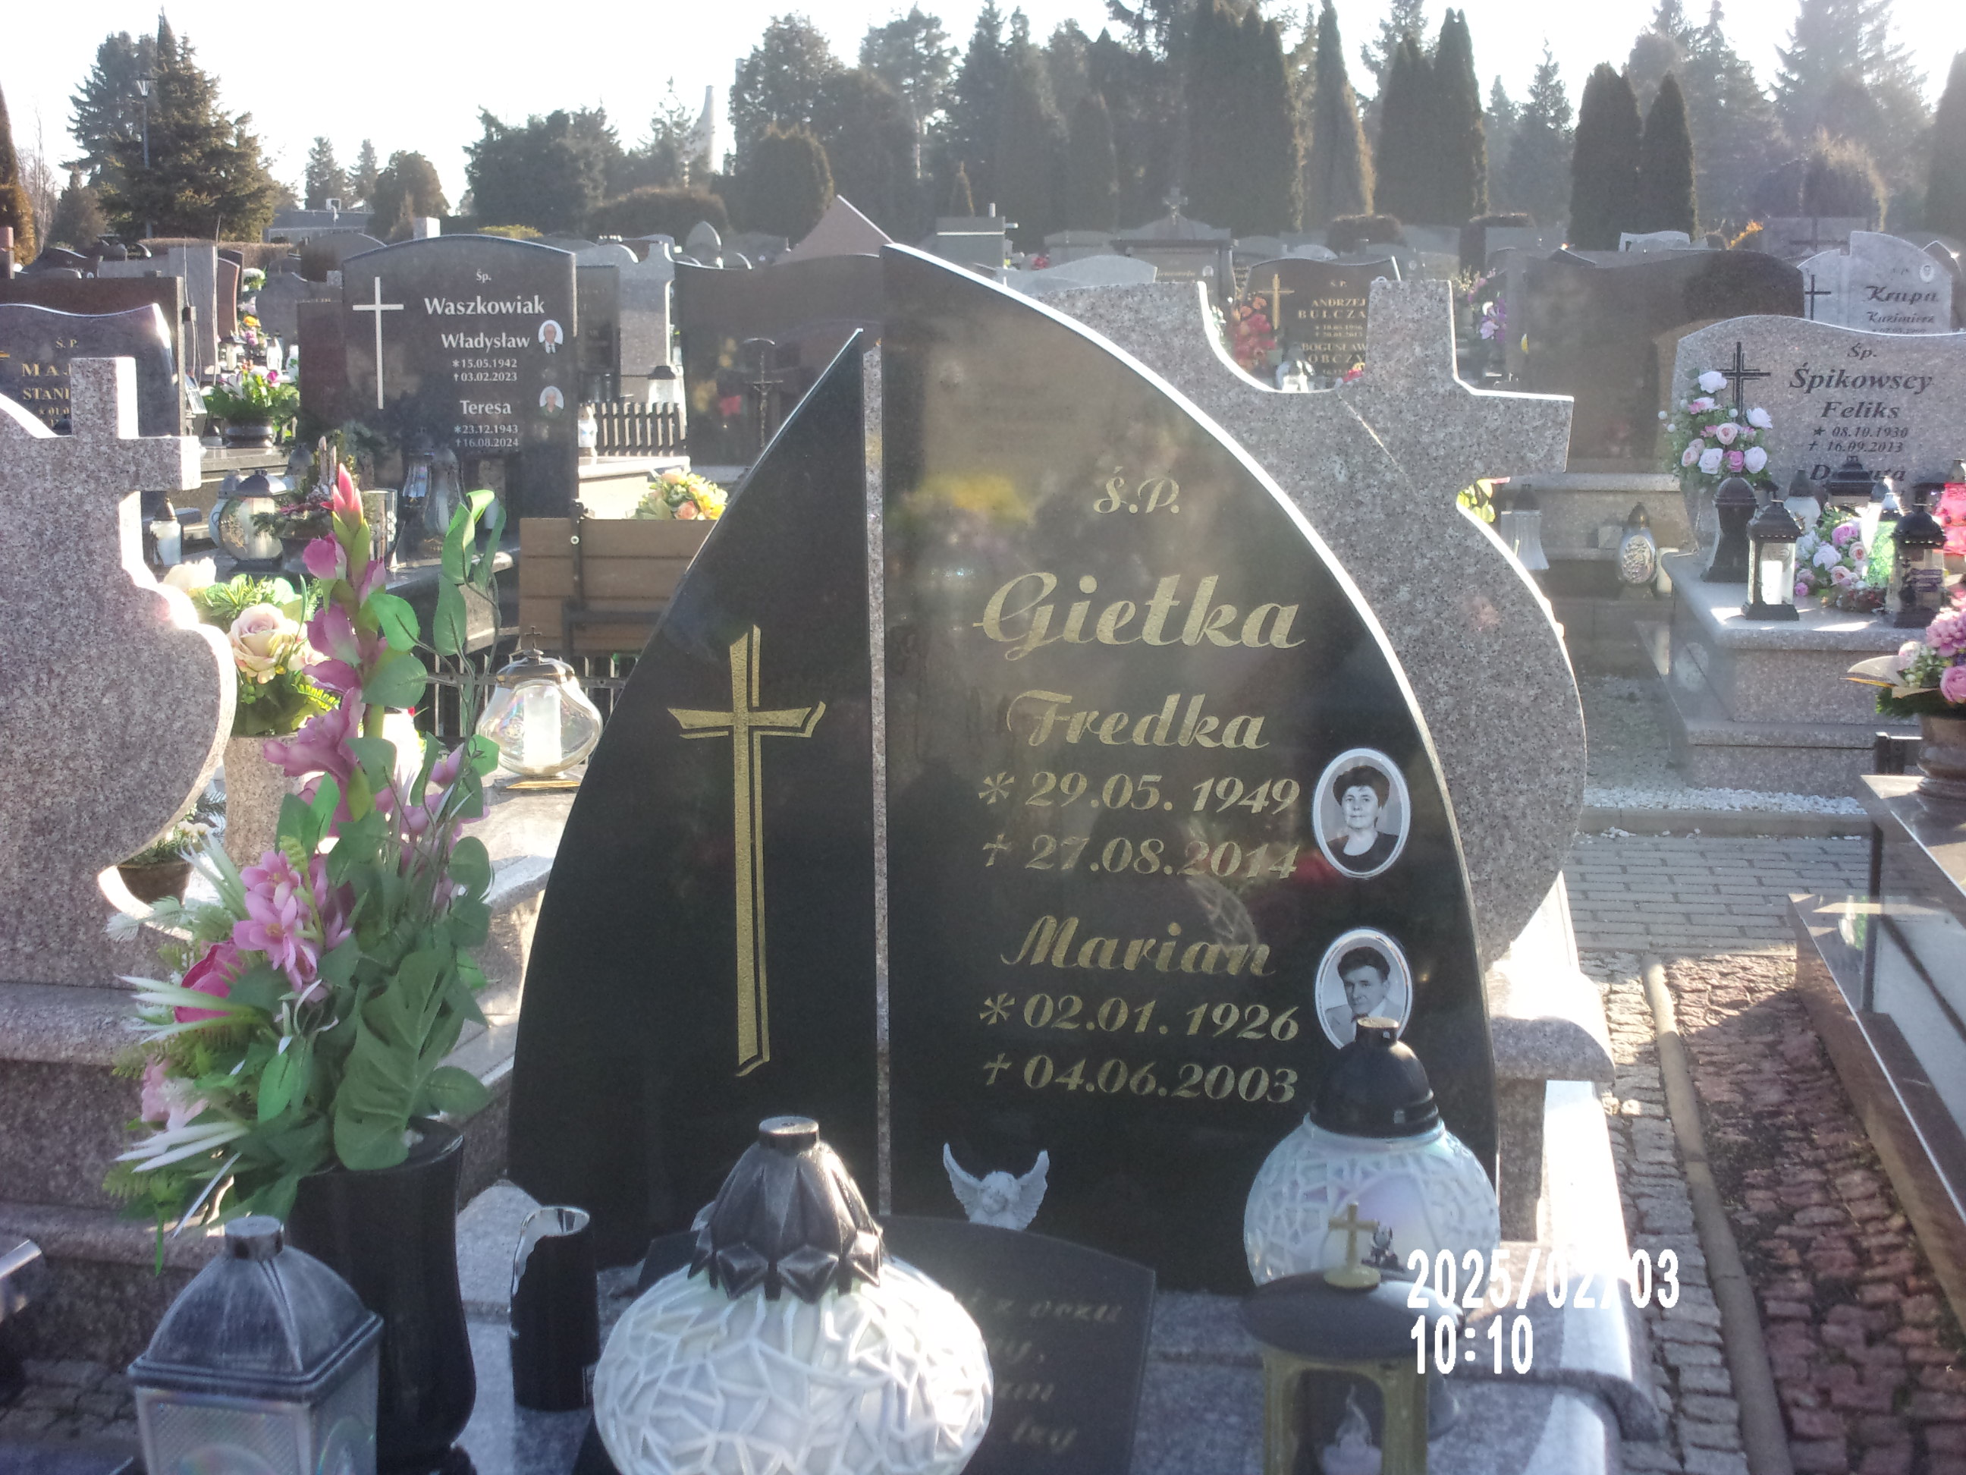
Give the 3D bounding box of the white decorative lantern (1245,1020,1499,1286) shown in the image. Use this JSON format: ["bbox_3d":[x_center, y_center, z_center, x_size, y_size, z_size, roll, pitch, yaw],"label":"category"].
[{"bbox_3d":[0.338,0.417,2.593,0.222,0.348,0.222,0,9,0],"label":"white decorative lantern"}]

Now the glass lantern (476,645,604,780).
[{"bbox_3d":[-0.833,-0.050,5.629,0.238,0.267,0.215,-2,9,-12],"label":"glass lantern"}]

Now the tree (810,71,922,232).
[{"bbox_3d":[-2.106,-9.980,54.668,1.993,4.240,1.993,0,9,0],"label":"tree"}]

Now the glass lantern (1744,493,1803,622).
[{"bbox_3d":[2.146,-0.489,8.144,0.147,0.327,0.147,1,9,9],"label":"glass lantern"}]

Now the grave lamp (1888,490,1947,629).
[{"bbox_3d":[2.485,-0.468,7.973,0.162,0.345,0.162,1,9,9],"label":"grave lamp"}]

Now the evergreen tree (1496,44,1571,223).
[{"bbox_3d":[13.699,-14.115,74.533,1.913,5.971,1.913,0,9,0],"label":"evergreen tree"}]

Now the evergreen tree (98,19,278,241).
[{"bbox_3d":[-14.569,-10.362,54.594,3.283,5.192,3.283,0,9,0],"label":"evergreen tree"}]

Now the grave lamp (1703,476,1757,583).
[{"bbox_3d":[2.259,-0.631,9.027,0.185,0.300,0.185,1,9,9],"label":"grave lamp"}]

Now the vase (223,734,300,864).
[{"bbox_3d":[-1.136,0.122,4.731,0.132,0.245,0.132,1,9,9],"label":"vase"}]

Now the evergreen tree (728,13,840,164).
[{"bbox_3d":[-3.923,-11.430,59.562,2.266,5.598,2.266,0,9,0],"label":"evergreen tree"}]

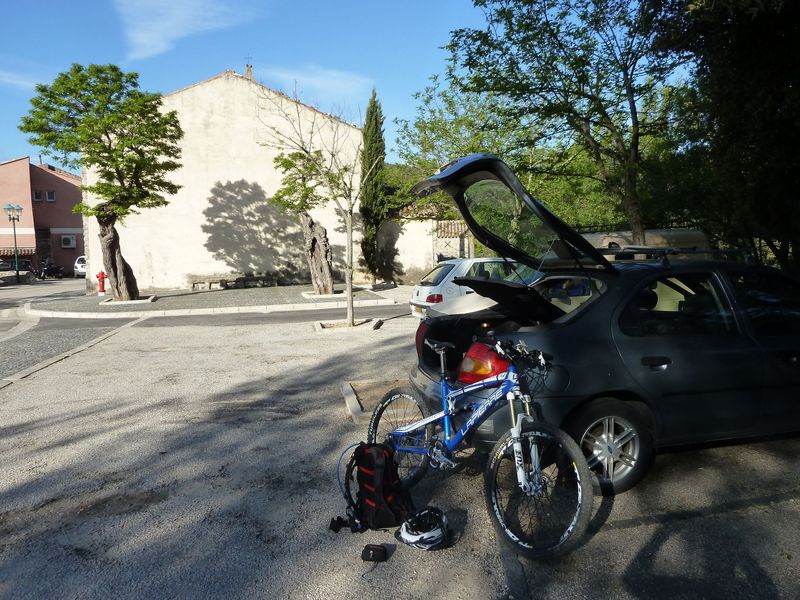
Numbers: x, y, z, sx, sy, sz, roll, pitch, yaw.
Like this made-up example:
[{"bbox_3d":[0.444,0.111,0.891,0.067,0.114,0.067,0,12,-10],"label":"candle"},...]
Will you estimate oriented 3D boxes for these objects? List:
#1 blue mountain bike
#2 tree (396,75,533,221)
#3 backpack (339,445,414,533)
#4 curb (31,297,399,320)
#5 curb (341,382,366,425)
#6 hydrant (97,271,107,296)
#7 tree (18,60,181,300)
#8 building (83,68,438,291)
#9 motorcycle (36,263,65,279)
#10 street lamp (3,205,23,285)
[{"bbox_3d":[0.373,0.740,3.372,0.690,1.060,1.785,16,-7,-37],"label":"blue mountain bike"},{"bbox_3d":[2.719,-5.125,24.617,6.000,9.000,6.000,-1,5,0],"label":"tree"},{"bbox_3d":[-0.137,1.032,3.251,0.270,0.455,0.270,4,7,45],"label":"backpack"},{"bbox_3d":[-5.583,0.206,15.810,11.102,0.150,3.250,-1,5,-2],"label":"curb"},{"bbox_3d":[-0.468,1.015,5.784,0.120,0.090,1.247,-2,5,-12],"label":"curb"},{"bbox_3d":[-10.133,-0.558,19.562,0.360,0.890,0.340,-3,5,-25],"label":"hydrant"},{"bbox_3d":[-9.373,-3.662,18.090,5.200,7.300,5.000,-1,5,0],"label":"tree"},{"bbox_3d":[-6.416,-5.098,28.187,13.200,8.350,12.000,-2,5,-11],"label":"building"},{"bbox_3d":[-22.995,-1.912,37.951,1.950,1.150,0.750,-4,6,-31],"label":"motorcycle"},{"bbox_3d":[-20.162,-2.962,30.315,1.000,4.350,0.700,-4,6,-33],"label":"street lamp"}]

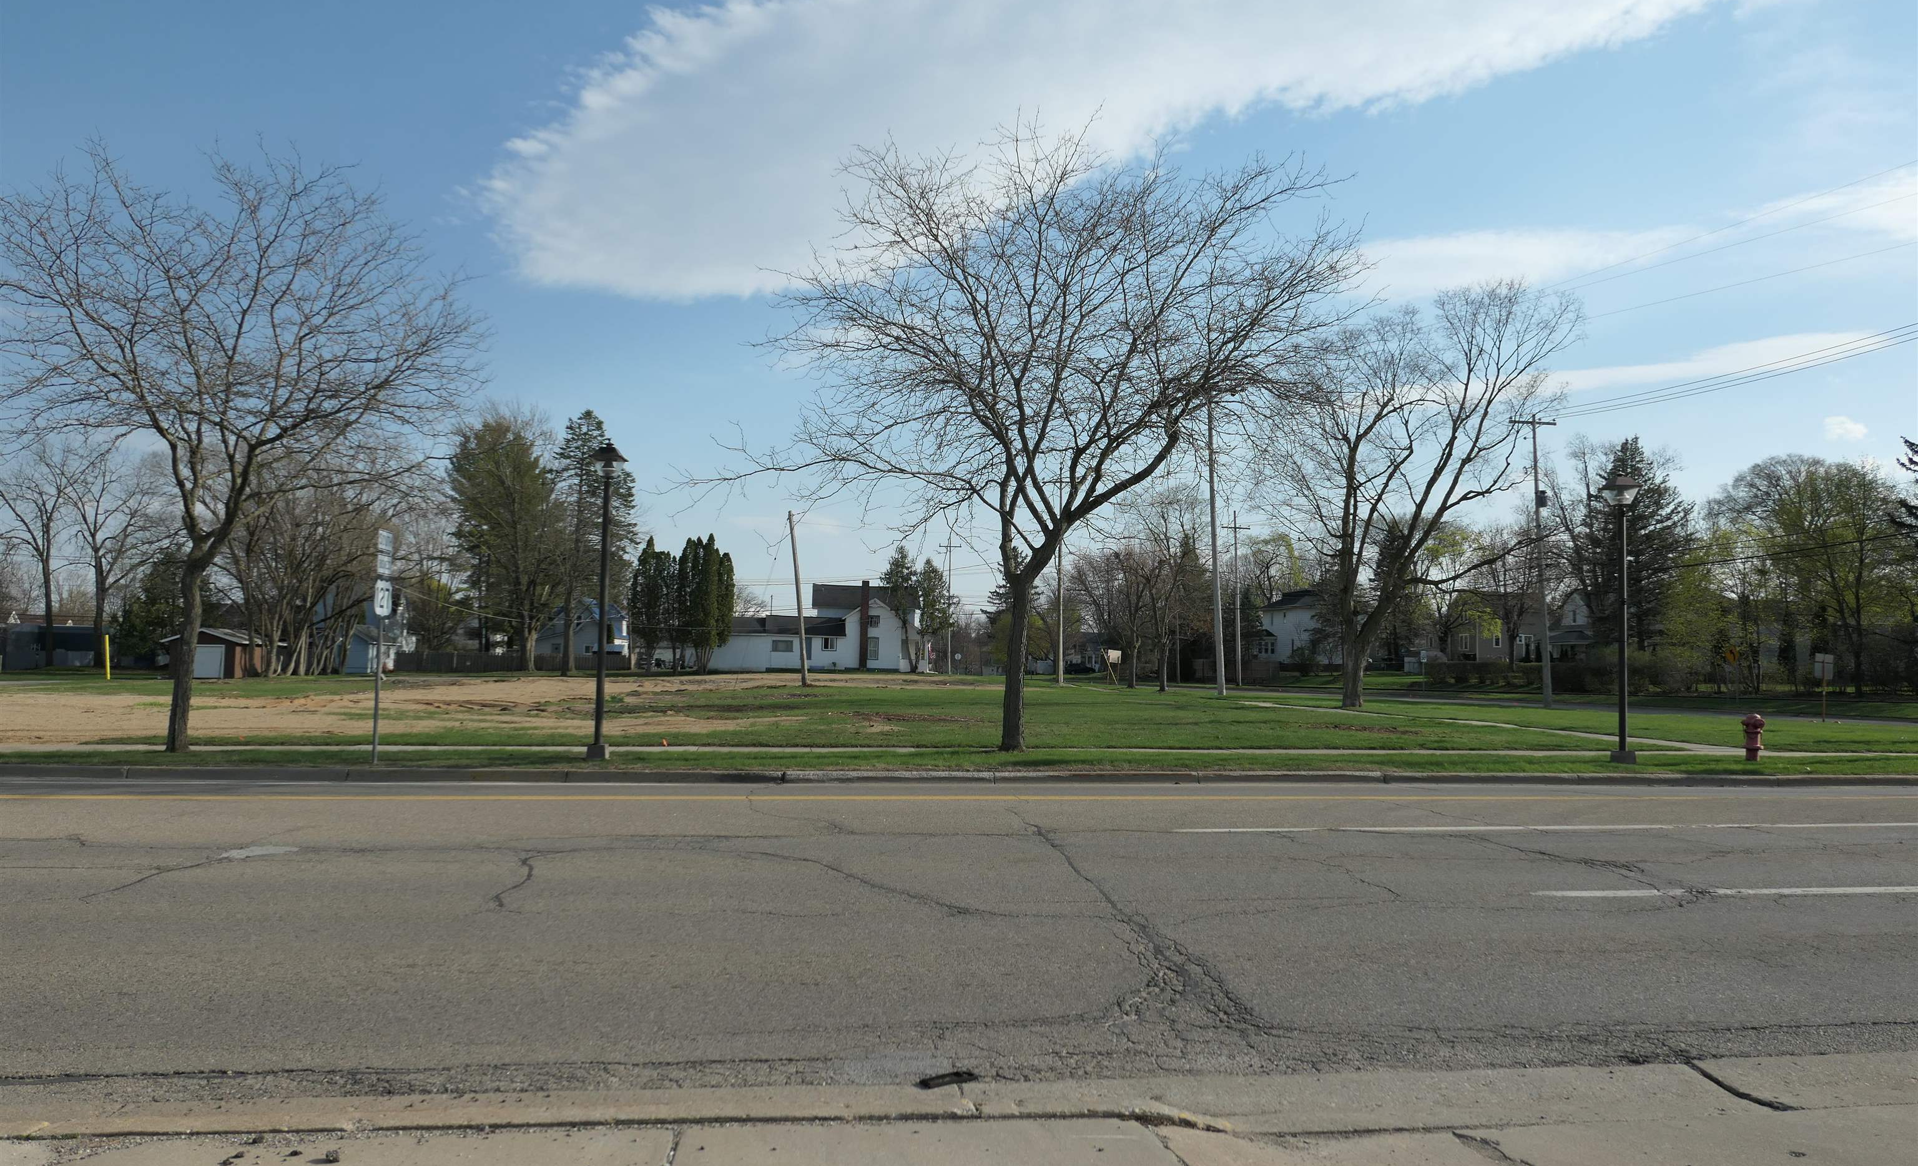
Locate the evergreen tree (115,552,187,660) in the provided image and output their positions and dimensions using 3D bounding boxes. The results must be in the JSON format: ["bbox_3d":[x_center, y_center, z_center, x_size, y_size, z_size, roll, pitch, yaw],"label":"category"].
[{"bbox_3d":[-61.778,2.004,98.277,6.200,9.110,6.200,3,-4,-32],"label":"evergreen tree"}]

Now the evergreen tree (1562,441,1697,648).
[{"bbox_3d":[45.200,-1.610,86.000,9.000,16.510,9.000,1,-3,0],"label":"evergreen tree"}]

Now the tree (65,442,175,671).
[{"bbox_3d":[-68.250,-2.260,104.000,8.700,18.380,8.400,1,-3,0],"label":"tree"}]

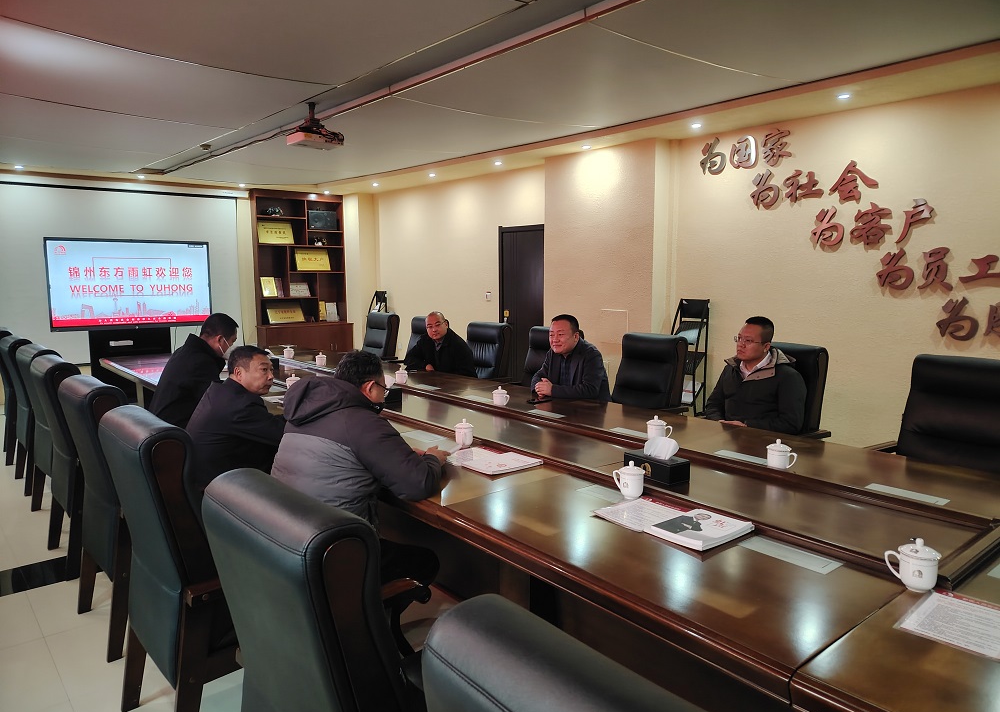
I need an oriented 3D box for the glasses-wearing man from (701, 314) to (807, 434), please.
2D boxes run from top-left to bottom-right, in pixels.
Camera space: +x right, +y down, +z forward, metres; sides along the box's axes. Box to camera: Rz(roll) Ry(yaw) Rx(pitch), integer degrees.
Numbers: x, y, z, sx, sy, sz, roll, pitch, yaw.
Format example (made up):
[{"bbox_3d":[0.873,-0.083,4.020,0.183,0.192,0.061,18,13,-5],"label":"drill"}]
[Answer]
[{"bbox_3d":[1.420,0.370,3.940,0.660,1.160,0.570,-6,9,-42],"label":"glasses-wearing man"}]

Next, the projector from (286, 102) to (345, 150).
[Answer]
[{"bbox_3d":[-1.410,-1.761,5.317,0.340,0.330,0.280,-5,8,-38],"label":"projector"}]

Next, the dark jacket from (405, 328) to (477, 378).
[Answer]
[{"bbox_3d":[-0.564,0.053,6.468,0.660,0.620,0.460,4,7,30],"label":"dark jacket"}]

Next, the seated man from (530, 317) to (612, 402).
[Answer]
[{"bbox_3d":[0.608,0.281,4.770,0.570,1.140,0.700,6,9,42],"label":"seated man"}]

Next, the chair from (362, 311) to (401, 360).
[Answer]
[{"bbox_3d":[-1.540,0.092,7.869,0.680,1.110,0.600,-6,9,-42],"label":"chair"}]

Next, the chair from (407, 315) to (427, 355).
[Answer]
[{"bbox_3d":[-0.940,0.176,7.124,0.680,1.110,0.600,-6,9,-42],"label":"chair"}]

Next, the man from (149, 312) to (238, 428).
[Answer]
[{"bbox_3d":[-1.683,0.450,4.119,0.880,1.360,0.580,-5,8,-38],"label":"man"}]

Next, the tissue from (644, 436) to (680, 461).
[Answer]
[{"bbox_3d":[0.634,0.362,2.712,0.060,0.080,0.130,-5,8,-39],"label":"tissue"}]

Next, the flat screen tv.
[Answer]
[{"bbox_3d":[-4.309,-0.845,8.143,1.710,1.020,0.090,-5,8,-38],"label":"flat screen tv"}]

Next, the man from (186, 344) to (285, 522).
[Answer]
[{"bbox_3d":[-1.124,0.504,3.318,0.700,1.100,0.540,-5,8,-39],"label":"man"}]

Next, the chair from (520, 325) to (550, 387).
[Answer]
[{"bbox_3d":[0.271,0.358,5.793,0.670,1.150,0.640,-6,9,-44],"label":"chair"}]

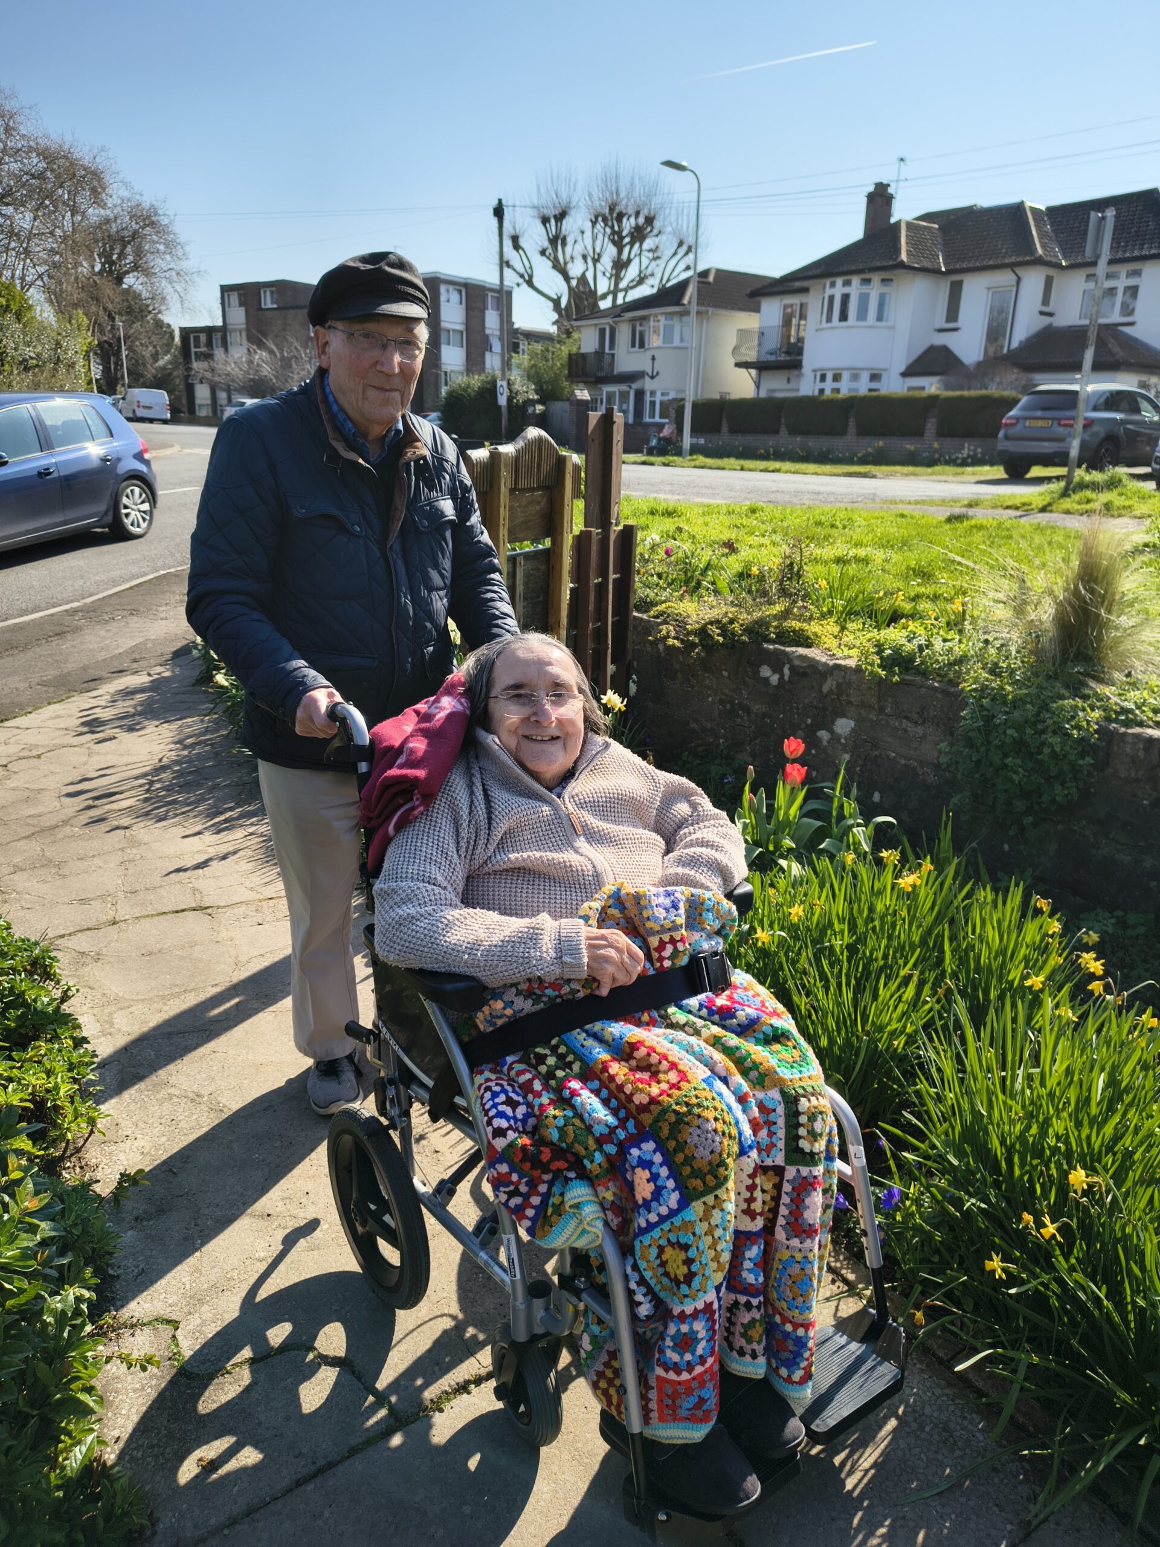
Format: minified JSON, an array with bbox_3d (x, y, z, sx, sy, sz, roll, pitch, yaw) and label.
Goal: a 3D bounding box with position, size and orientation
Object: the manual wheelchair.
[{"bbox_3d":[0.013,0.433,1.645,0.580,0.940,0.950,-12,23,-34],"label":"manual wheelchair"}]

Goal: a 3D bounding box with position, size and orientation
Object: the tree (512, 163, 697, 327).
[{"bbox_3d":[0.898,-24.239,55.144,9.500,12.800,9.000,2,19,0],"label":"tree"}]

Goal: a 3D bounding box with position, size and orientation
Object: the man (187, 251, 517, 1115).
[{"bbox_3d":[-0.420,-0.088,2.042,0.600,1.650,0.520,-10,22,-31],"label":"man"}]

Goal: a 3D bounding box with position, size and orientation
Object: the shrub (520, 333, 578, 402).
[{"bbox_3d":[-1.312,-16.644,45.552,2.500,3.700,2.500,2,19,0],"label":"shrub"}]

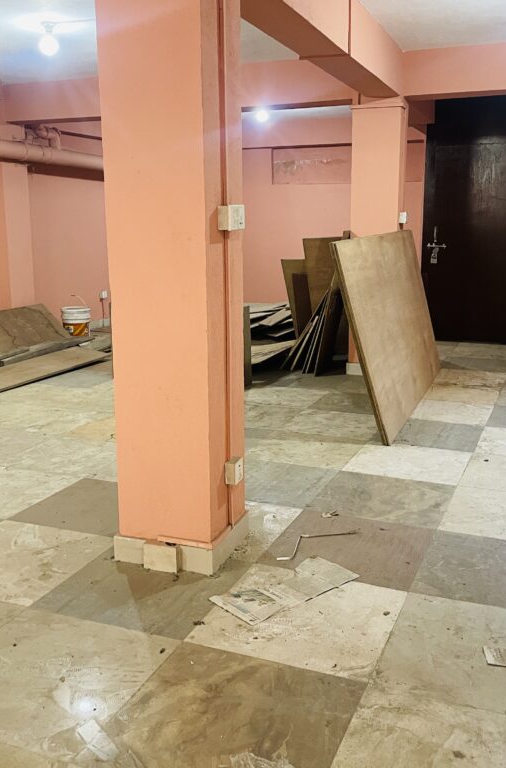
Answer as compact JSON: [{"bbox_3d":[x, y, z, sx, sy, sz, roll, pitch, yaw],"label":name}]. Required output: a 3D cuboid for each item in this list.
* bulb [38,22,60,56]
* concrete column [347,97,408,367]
[{"bbox_3d":[-1.355,-2.303,5.146,0.110,0.205,0.110,0,12,0],"label":"bulb"},{"bbox_3d":[1.075,-1.228,6.639,0.410,2.290,0.390,4,13,19],"label":"concrete column"}]

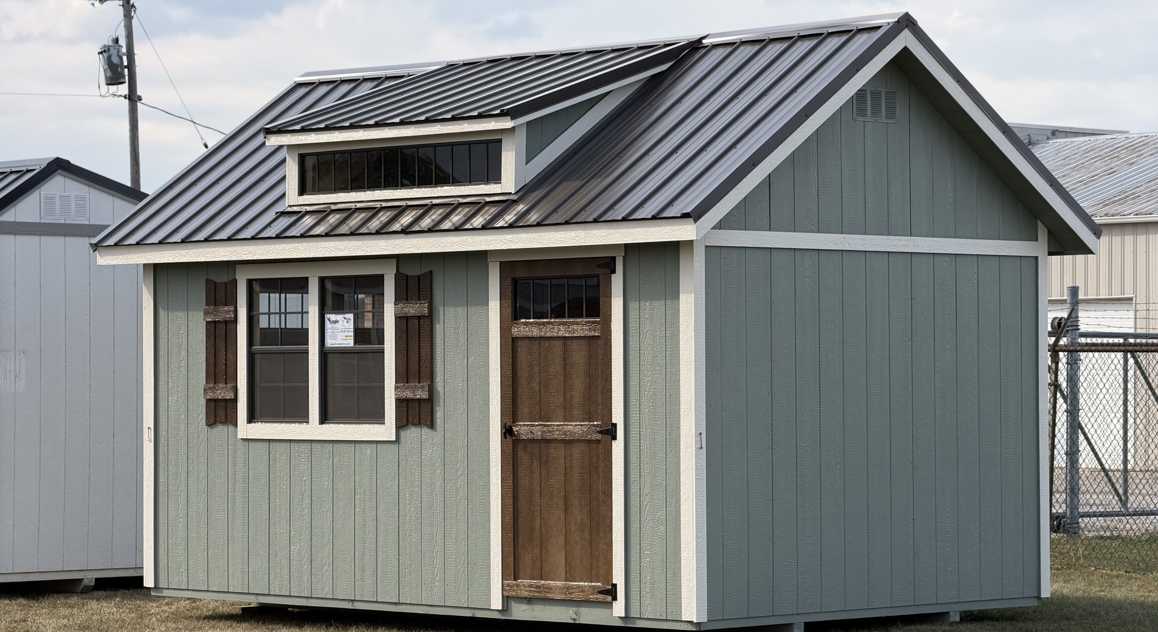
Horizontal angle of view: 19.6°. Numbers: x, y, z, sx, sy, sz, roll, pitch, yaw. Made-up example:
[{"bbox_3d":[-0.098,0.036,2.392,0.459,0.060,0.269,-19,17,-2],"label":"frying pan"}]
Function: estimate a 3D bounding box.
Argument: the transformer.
[{"bbox_3d":[-9.056,-4.931,65.000,0.540,0.910,0.450,-5,-1,-13],"label":"transformer"}]

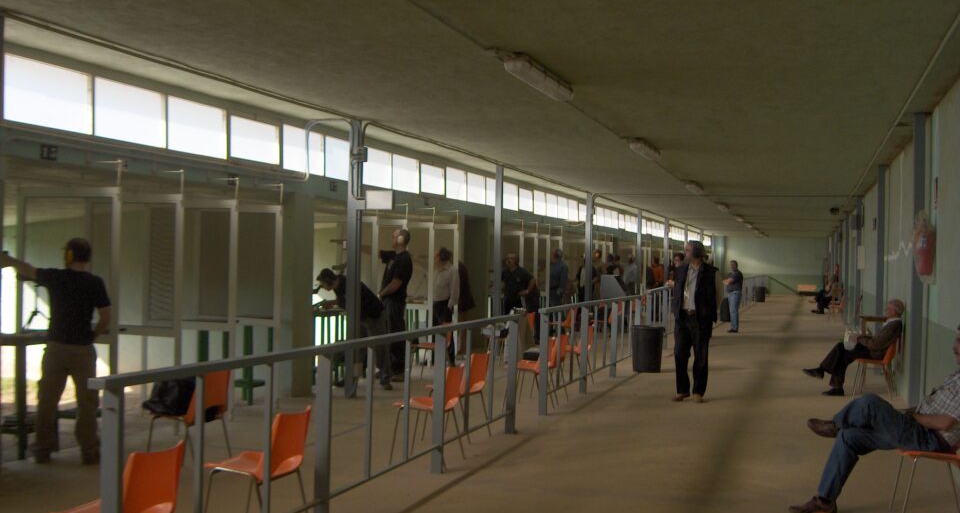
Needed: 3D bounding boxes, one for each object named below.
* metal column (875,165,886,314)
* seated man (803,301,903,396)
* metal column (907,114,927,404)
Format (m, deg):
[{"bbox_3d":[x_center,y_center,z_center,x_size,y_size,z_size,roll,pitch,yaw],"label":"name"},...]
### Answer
[{"bbox_3d":[5.892,0.211,15.947,0.120,3.070,0.120,1,0,17],"label":"metal column"},{"bbox_3d":[4.537,1.103,13.139,1.170,1.180,0.550,1,0,17],"label":"seated man"},{"bbox_3d":[4.231,0.161,10.474,0.120,3.070,0.120,1,0,17],"label":"metal column"}]

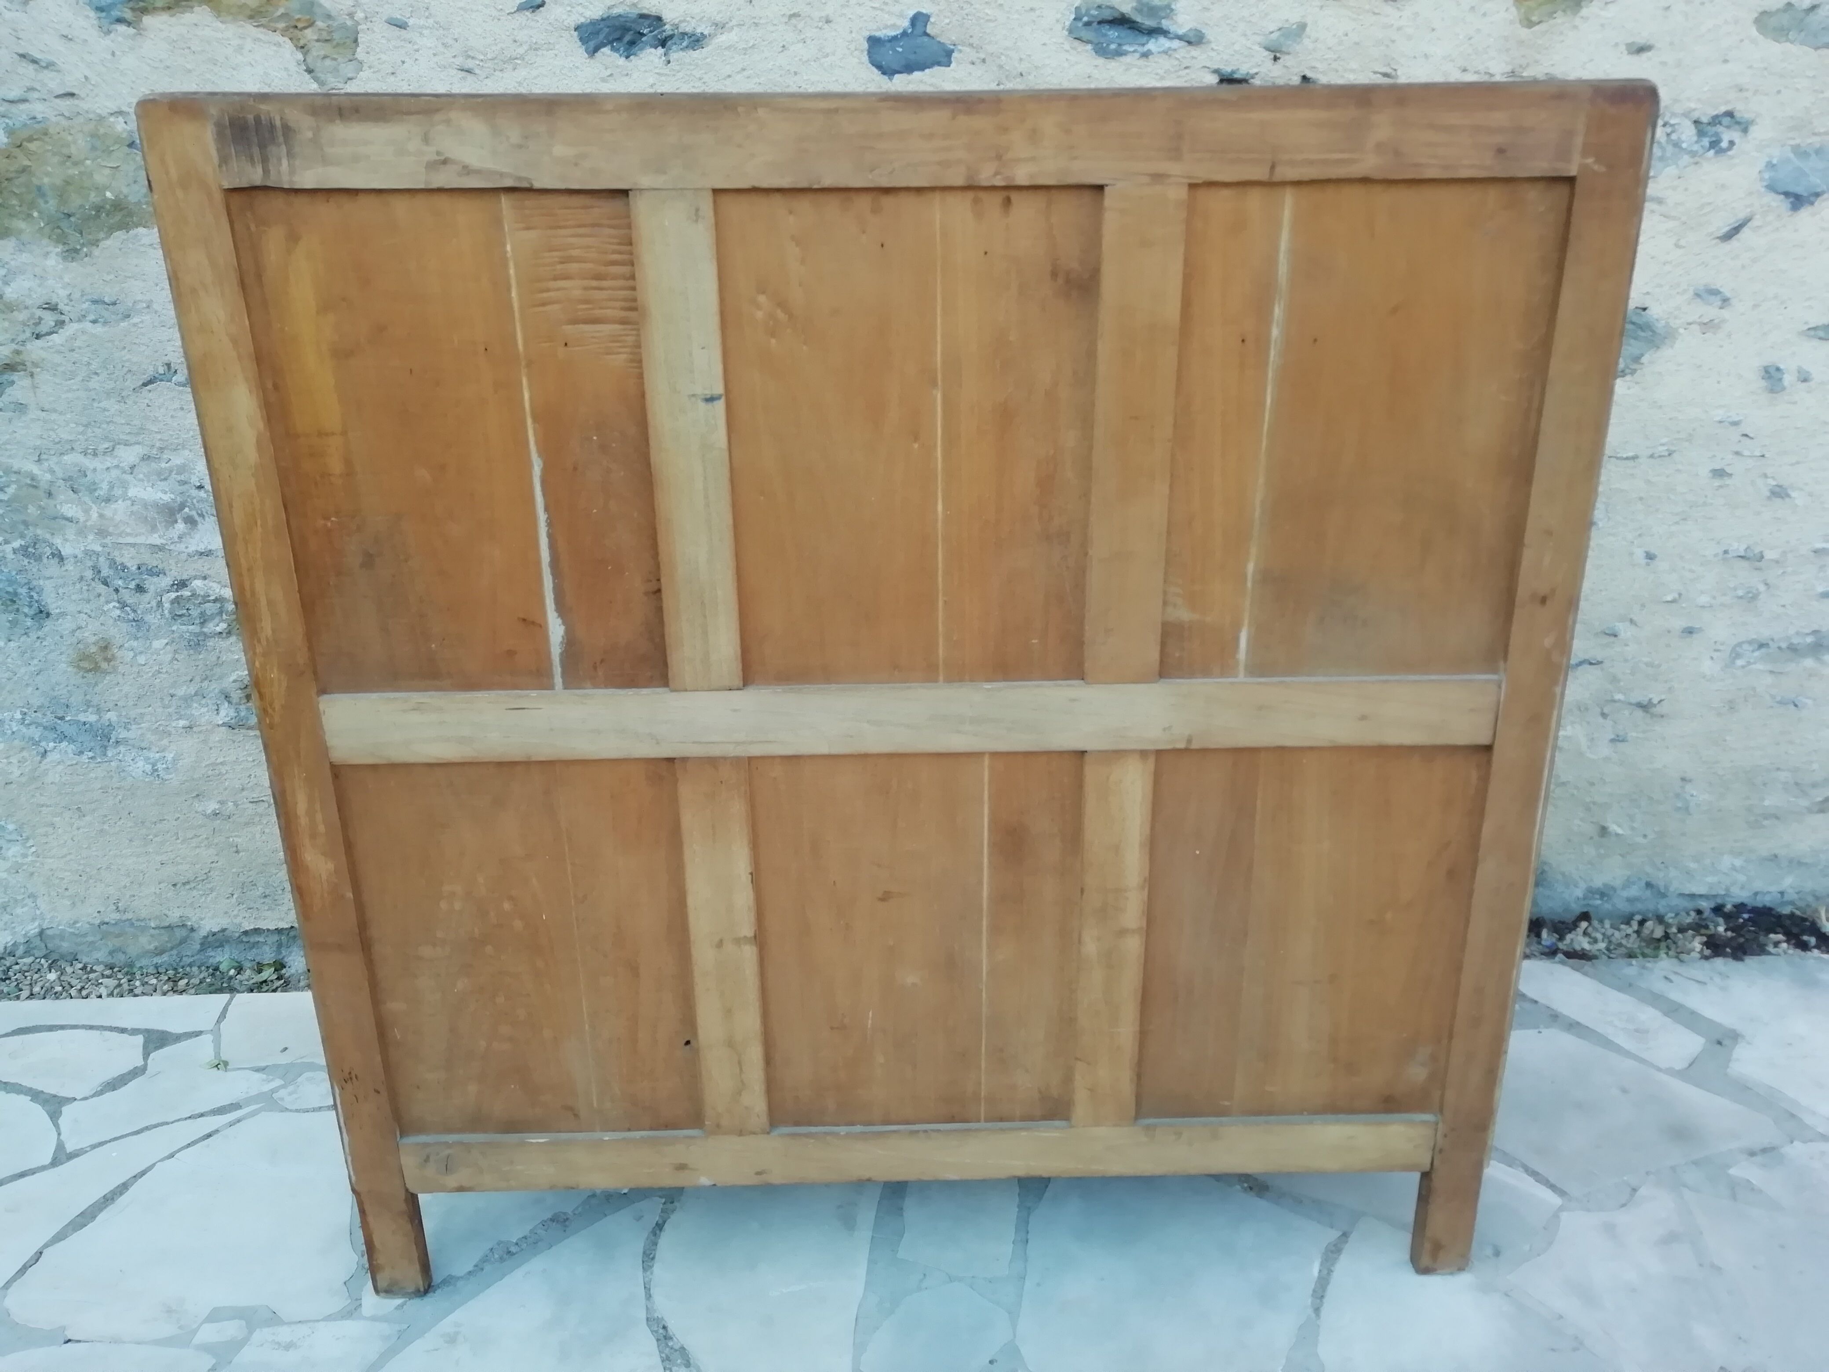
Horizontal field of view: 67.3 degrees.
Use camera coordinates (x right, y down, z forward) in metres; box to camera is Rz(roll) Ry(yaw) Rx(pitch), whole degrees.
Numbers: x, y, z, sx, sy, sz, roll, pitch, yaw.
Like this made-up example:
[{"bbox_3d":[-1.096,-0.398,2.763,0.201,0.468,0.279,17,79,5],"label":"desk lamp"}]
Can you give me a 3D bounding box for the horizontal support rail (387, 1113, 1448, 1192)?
[{"bbox_3d":[0.005,0.544,1.614,1.200,0.072,0.030,-1,21,0],"label":"horizontal support rail"}]

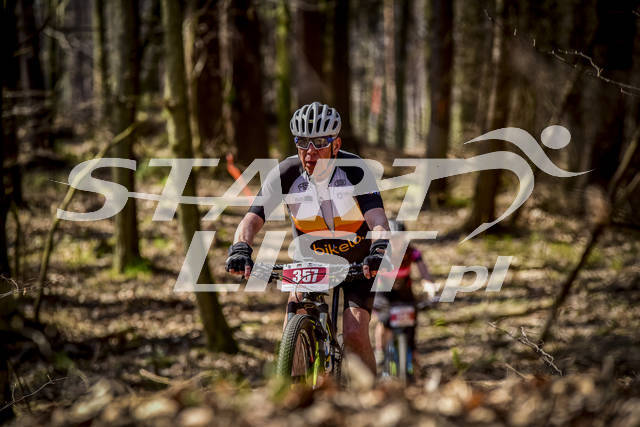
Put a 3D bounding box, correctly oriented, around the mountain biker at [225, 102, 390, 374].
[{"bbox_3d":[-0.020,0.235,15.500,0.710,1.450,0.870,0,0,9],"label":"mountain biker"}]

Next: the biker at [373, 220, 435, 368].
[{"bbox_3d":[0.692,0.798,30.200,0.630,1.450,0.850,0,0,-4],"label":"biker"}]

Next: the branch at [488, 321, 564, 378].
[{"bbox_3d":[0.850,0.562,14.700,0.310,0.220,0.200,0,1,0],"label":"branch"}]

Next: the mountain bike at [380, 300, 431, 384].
[{"bbox_3d":[0.660,1.200,28.800,0.700,1.030,1.780,0,-1,-5],"label":"mountain bike"}]

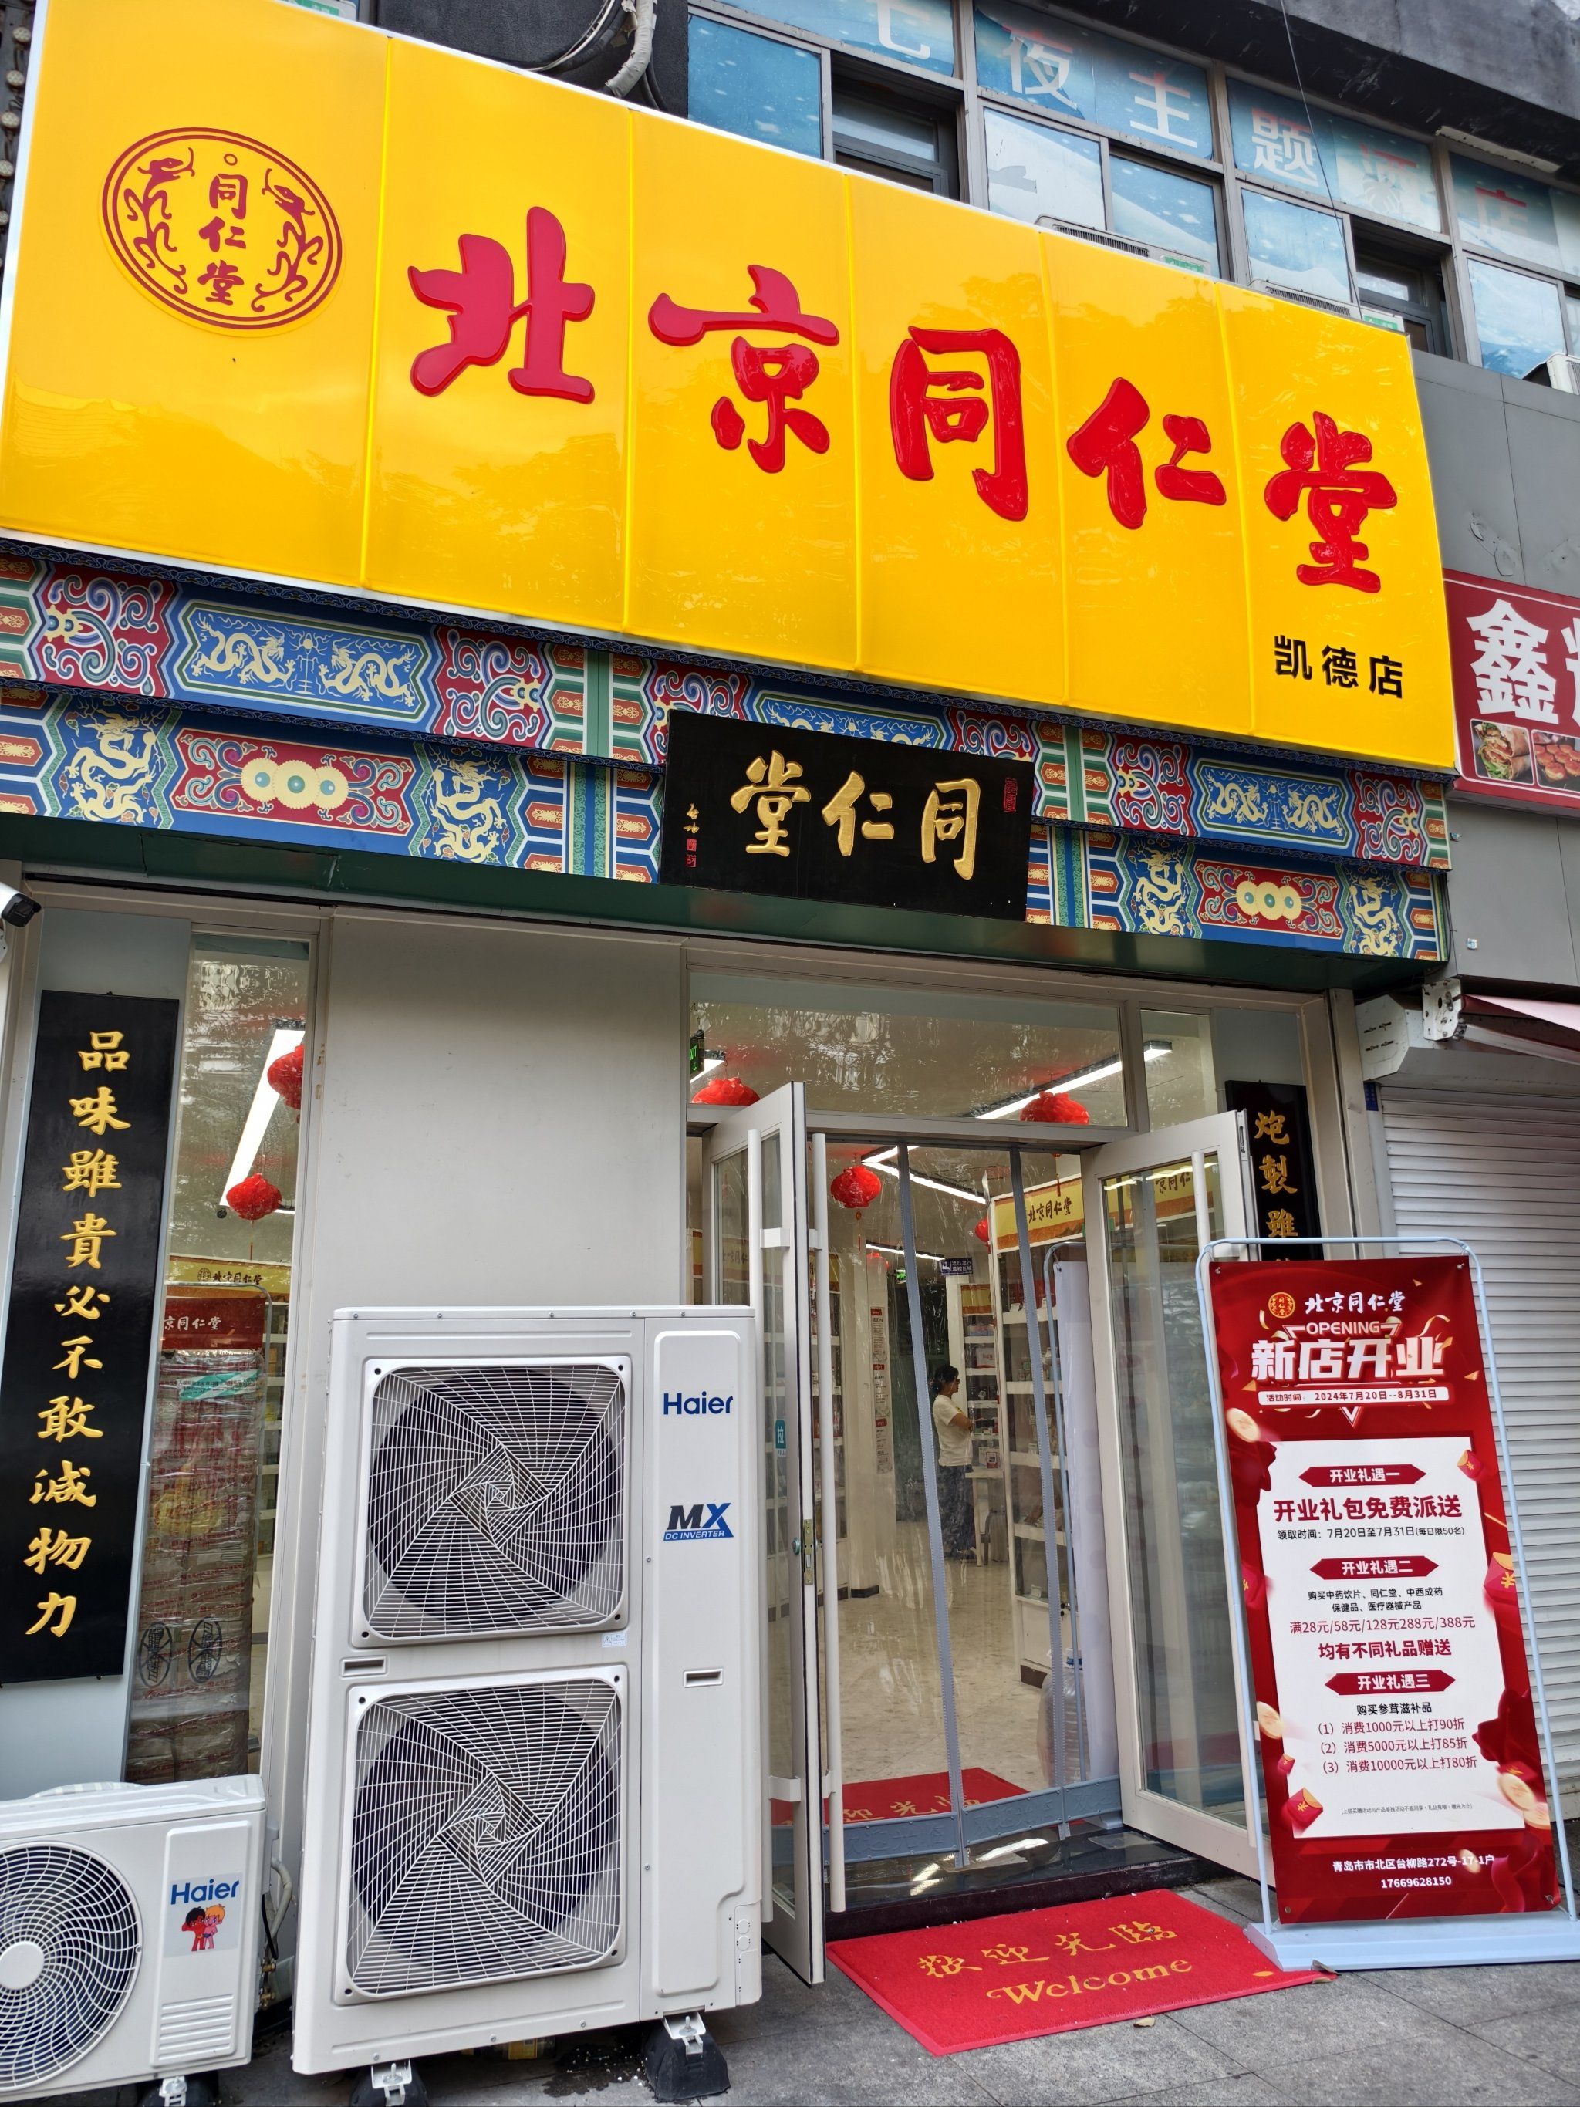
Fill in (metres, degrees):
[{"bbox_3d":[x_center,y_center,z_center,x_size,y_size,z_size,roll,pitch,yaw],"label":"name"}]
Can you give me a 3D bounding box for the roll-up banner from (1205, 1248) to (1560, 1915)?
[{"bbox_3d":[1.706,1.512,4.064,0.805,1.807,0.040,-1,-12,-4],"label":"roll-up banner"}]

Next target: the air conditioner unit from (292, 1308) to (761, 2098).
[{"bbox_3d":[-0.641,1.539,3.540,1.059,1.750,0.410,3,-14,-16],"label":"air conditioner unit"}]

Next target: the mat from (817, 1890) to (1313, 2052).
[{"bbox_3d":[0.767,2.488,3.851,1.150,0.015,0.720,4,-14,-19],"label":"mat"}]

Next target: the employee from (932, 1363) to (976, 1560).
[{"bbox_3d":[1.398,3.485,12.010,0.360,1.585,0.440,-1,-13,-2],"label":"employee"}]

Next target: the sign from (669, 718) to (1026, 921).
[{"bbox_3d":[0.208,-0.758,4.581,1.279,0.547,0.045,4,-2,-19],"label":"sign"}]

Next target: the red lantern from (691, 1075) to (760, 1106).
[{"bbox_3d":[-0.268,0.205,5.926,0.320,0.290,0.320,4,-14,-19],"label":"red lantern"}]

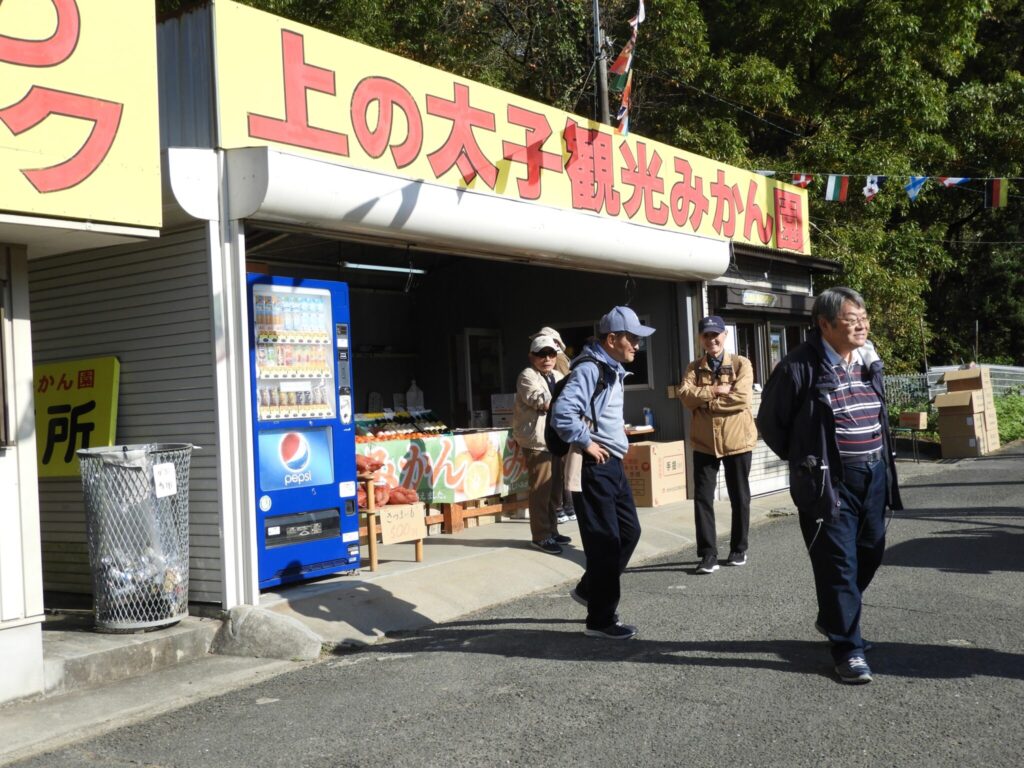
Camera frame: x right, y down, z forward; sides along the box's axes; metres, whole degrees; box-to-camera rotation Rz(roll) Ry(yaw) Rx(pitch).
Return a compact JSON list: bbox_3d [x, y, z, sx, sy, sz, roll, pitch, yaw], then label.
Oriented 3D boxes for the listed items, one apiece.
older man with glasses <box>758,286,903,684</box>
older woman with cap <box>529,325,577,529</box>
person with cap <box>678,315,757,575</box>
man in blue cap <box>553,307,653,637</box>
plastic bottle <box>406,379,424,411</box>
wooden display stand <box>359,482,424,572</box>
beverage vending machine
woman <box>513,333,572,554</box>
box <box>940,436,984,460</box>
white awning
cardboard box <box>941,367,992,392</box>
[{"bbox_3d":[1.364,0.426,5.020,0.530,1.660,0.430,-2,-2,-34],"label":"older man with glasses"},{"bbox_3d":[0.371,0.350,10.100,0.480,1.660,0.360,-2,-1,-15],"label":"older woman with cap"},{"bbox_3d":[1.387,0.403,7.950,0.520,1.720,0.360,-3,-1,12],"label":"person with cap"},{"bbox_3d":[0.464,0.449,6.000,0.520,1.660,0.520,-3,-1,21],"label":"man in blue cap"},{"bbox_3d":[-0.897,0.107,11.000,0.135,0.295,0.135,-4,-2,36],"label":"plastic bottle"},{"bbox_3d":[-0.912,0.910,7.823,0.430,0.580,0.560,-4,-2,36],"label":"wooden display stand"},{"bbox_3d":[-1.531,0.303,7.324,0.680,1.830,0.880,-4,-2,36],"label":"beverage vending machine"},{"bbox_3d":[0.241,0.435,8.500,0.400,1.540,0.500,-4,-2,42],"label":"woman"},{"bbox_3d":[5.762,0.810,15.100,0.440,0.280,0.410,-4,-2,36],"label":"box"},{"bbox_3d":[0.119,-1.102,8.506,0.350,0.410,6.030,-4,-2,36],"label":"white awning"},{"bbox_3d":[6.005,-0.046,15.600,0.460,0.300,0.420,-4,-2,36],"label":"cardboard box"}]

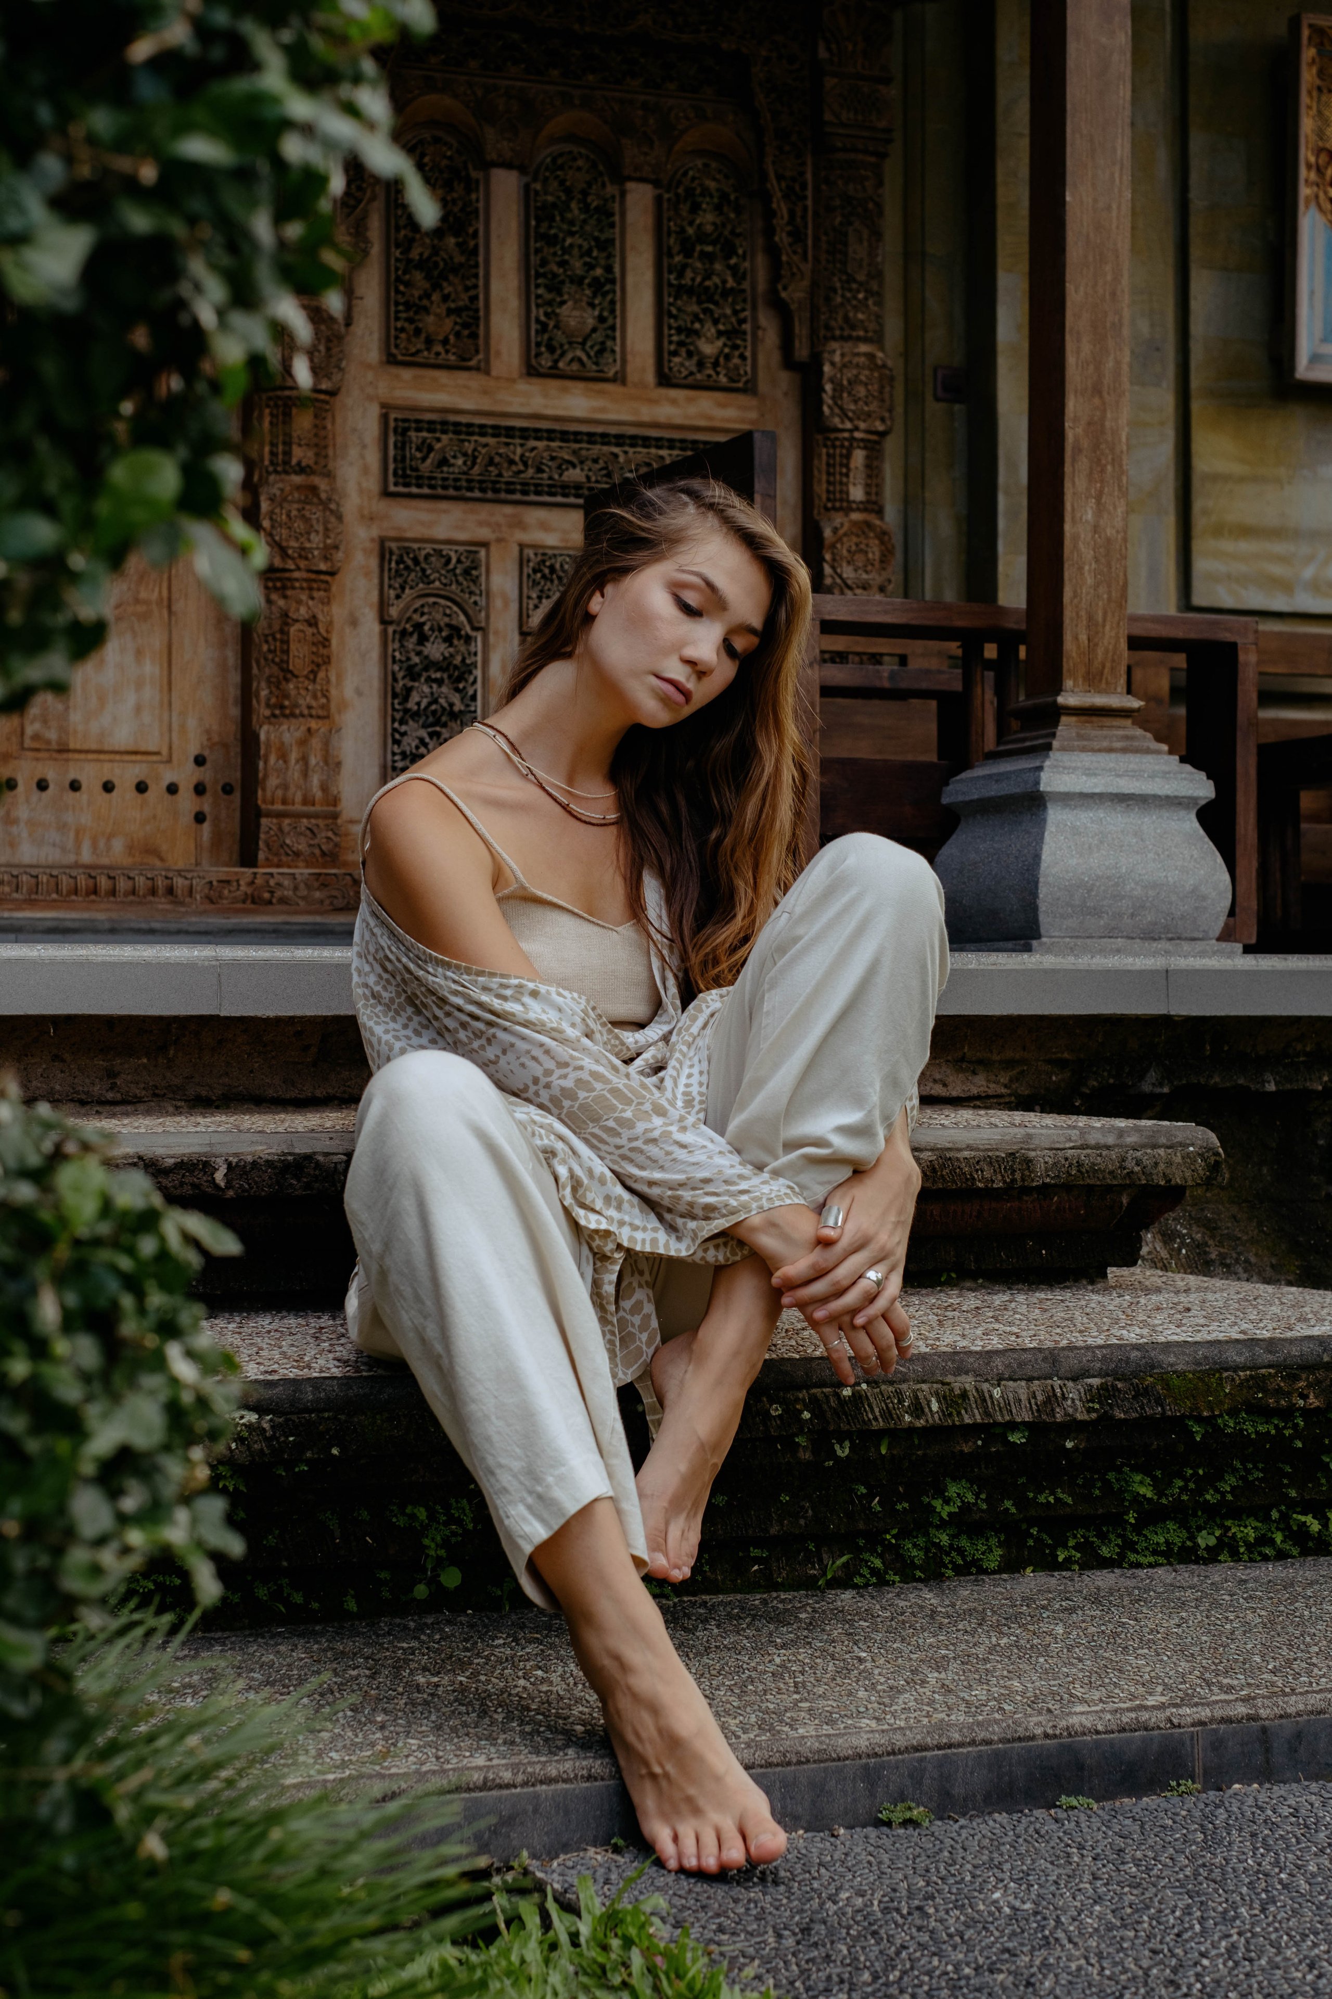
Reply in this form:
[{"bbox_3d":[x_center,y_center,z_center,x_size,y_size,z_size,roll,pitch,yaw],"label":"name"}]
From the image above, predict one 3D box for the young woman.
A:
[{"bbox_3d":[-0.041,0.057,2.480,0.520,1.030,0.900,-1,3,-20],"label":"young woman"}]

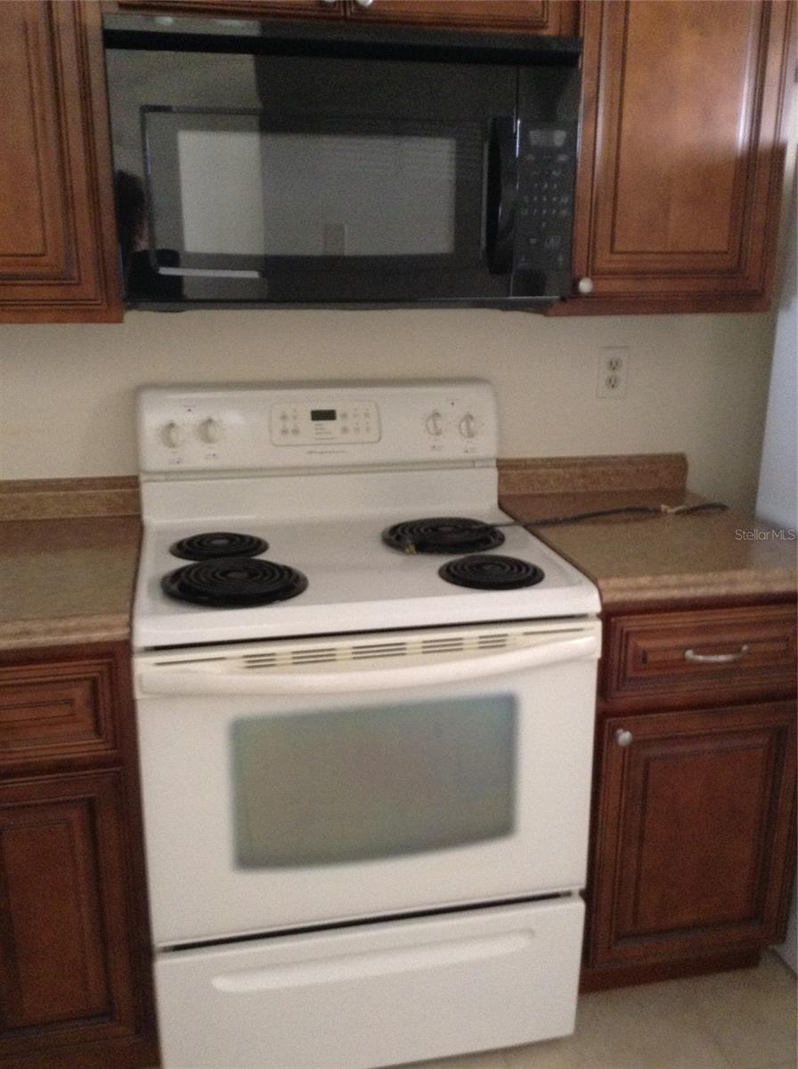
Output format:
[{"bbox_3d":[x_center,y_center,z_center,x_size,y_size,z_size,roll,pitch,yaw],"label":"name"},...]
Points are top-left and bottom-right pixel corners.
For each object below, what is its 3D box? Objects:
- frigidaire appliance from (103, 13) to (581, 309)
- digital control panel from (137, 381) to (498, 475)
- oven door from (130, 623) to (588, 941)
[{"bbox_3d":[-0.110,-0.634,1.825,0.757,0.430,0.410,-3,16,-12],"label":"frigidaire appliance"},{"bbox_3d":[-0.162,-0.232,2.132,0.750,0.170,0.080,-3,16,-12],"label":"digital control panel"},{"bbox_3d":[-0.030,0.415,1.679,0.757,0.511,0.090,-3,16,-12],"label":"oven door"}]

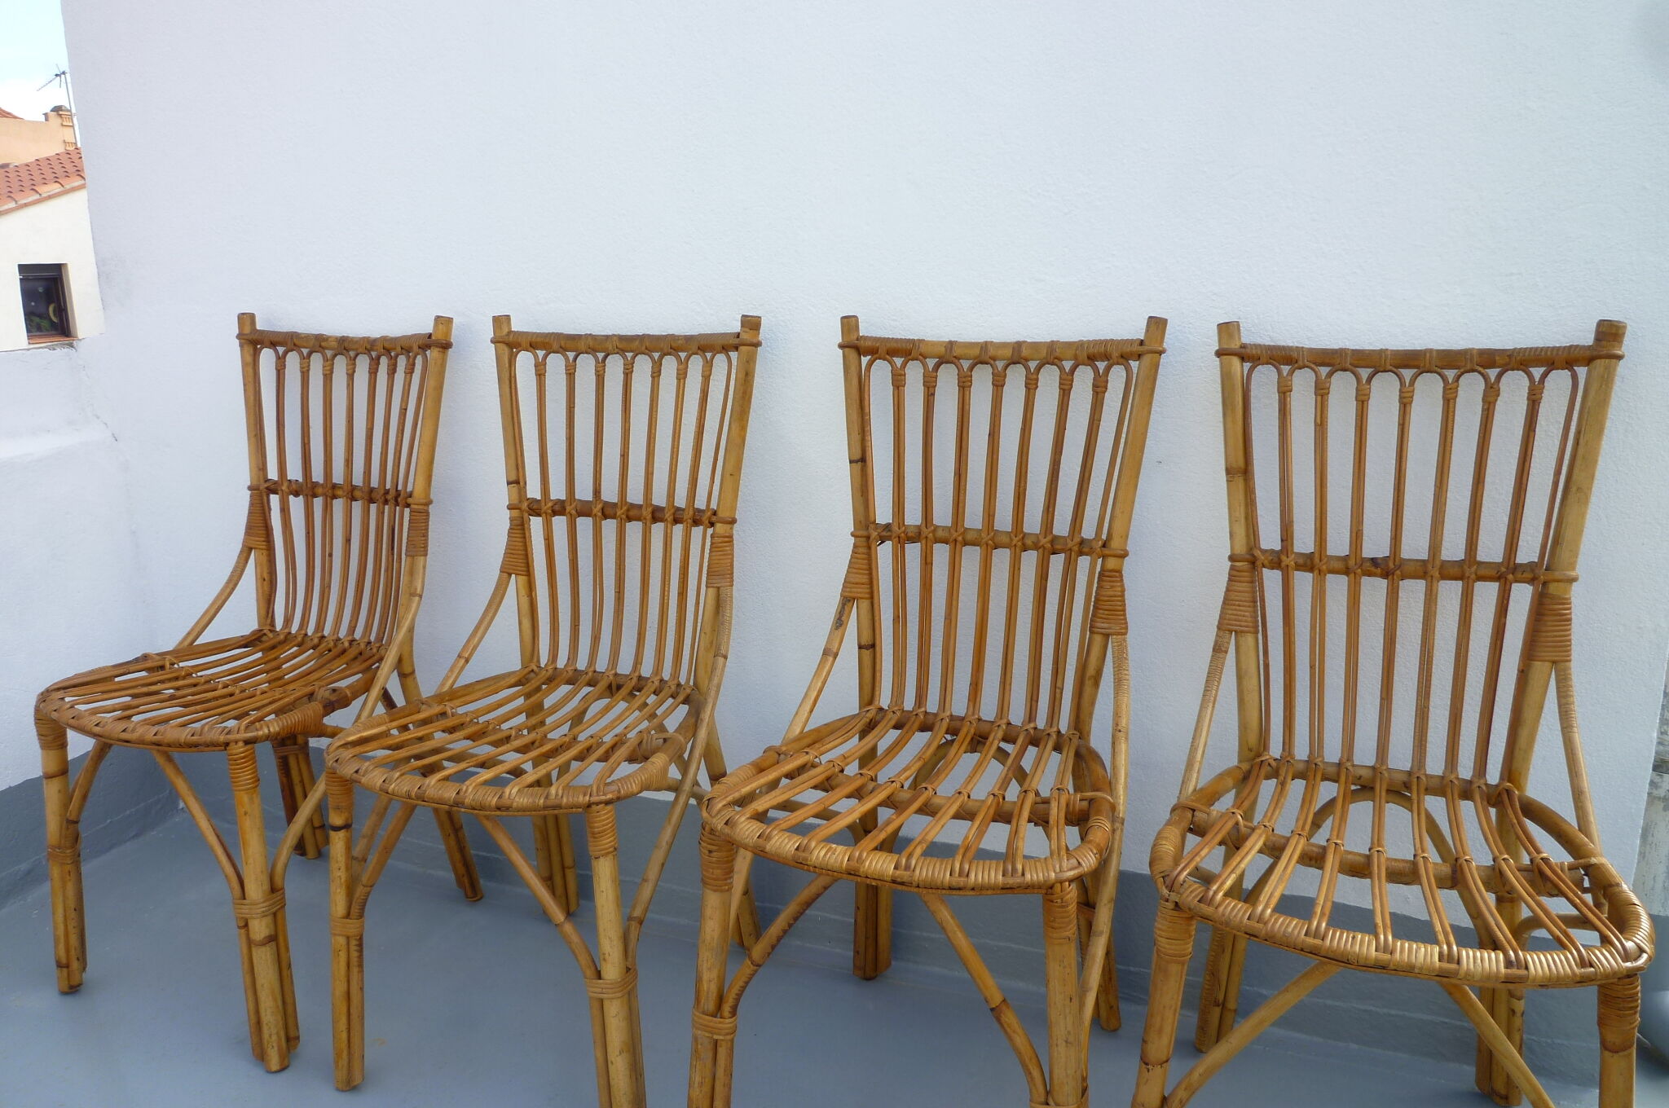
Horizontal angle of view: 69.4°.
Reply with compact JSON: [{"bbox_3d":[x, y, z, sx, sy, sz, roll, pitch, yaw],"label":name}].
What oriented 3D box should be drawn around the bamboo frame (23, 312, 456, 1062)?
[{"bbox_3d":[-0.812,0.141,1.689,0.446,0.900,0.515,5,16,22],"label":"bamboo frame"}]

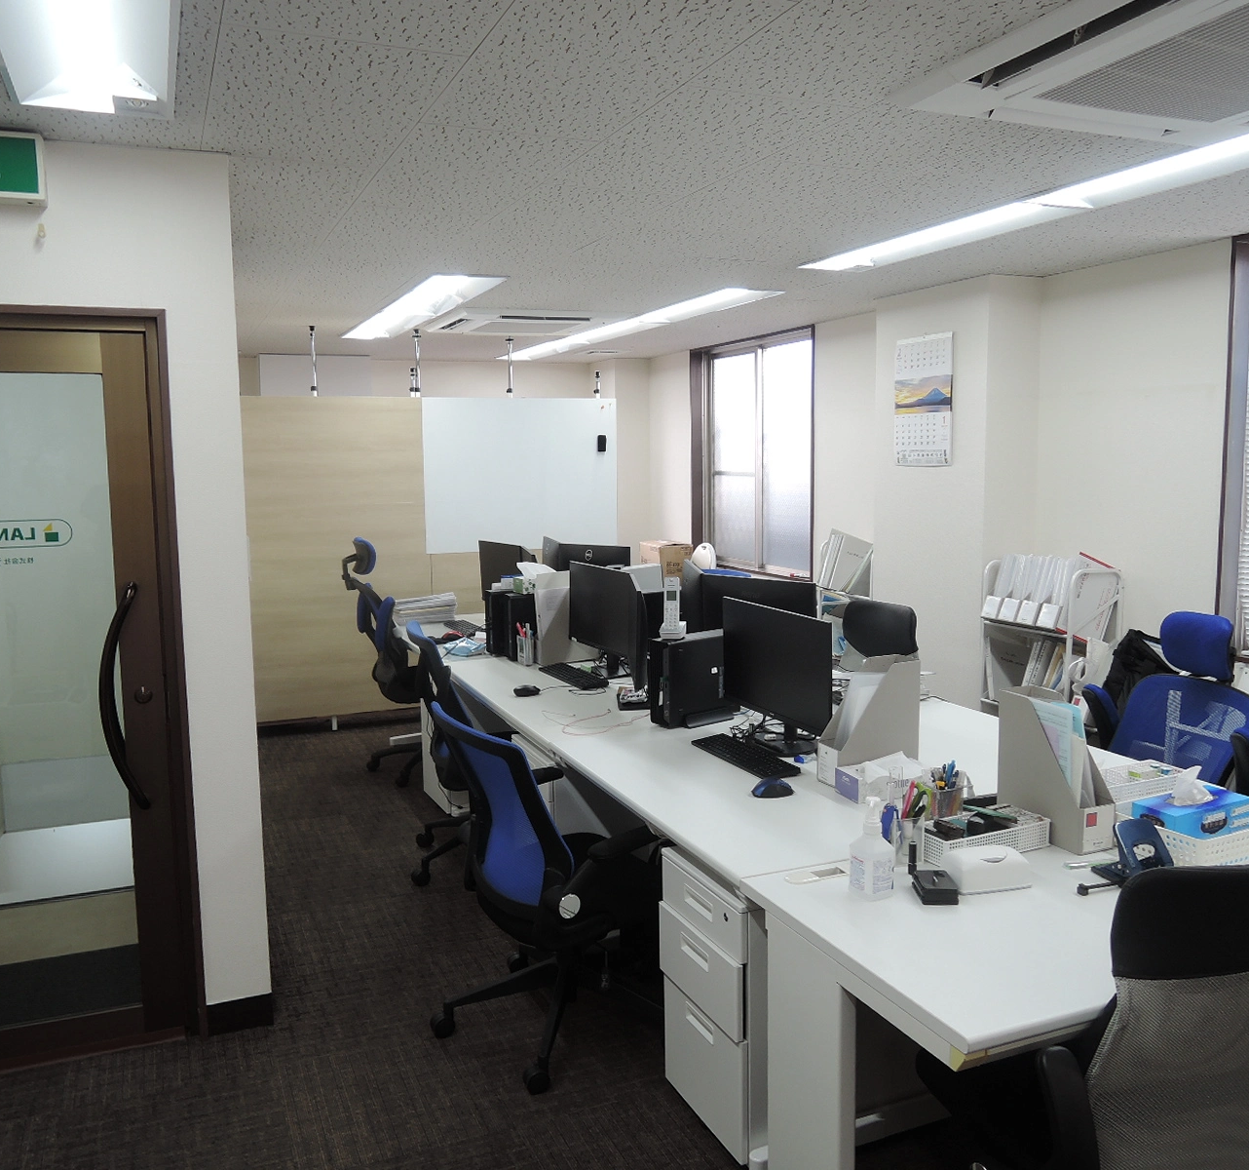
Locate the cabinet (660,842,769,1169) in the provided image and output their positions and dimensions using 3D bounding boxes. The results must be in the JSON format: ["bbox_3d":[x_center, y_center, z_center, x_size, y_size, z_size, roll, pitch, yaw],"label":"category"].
[{"bbox_3d":[0.428,0.944,2.566,0.570,0.605,0.397,-4,7,-23],"label":"cabinet"}]

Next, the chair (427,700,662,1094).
[{"bbox_3d":[-0.184,0.773,2.954,0.670,0.900,0.650,-5,8,-30],"label":"chair"}]

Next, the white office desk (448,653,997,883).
[{"bbox_3d":[0.401,0.791,3.842,1.480,0.712,2.680,-3,7,-23],"label":"white office desk"}]

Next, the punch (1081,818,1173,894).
[{"bbox_3d":[0.997,0.544,2.196,0.225,0.110,0.120,-3,7,-16],"label":"punch"}]

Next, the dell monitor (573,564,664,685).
[{"bbox_3d":[-0.051,0.151,4.351,0.190,0.440,0.540,-4,8,-28],"label":"dell monitor"}]

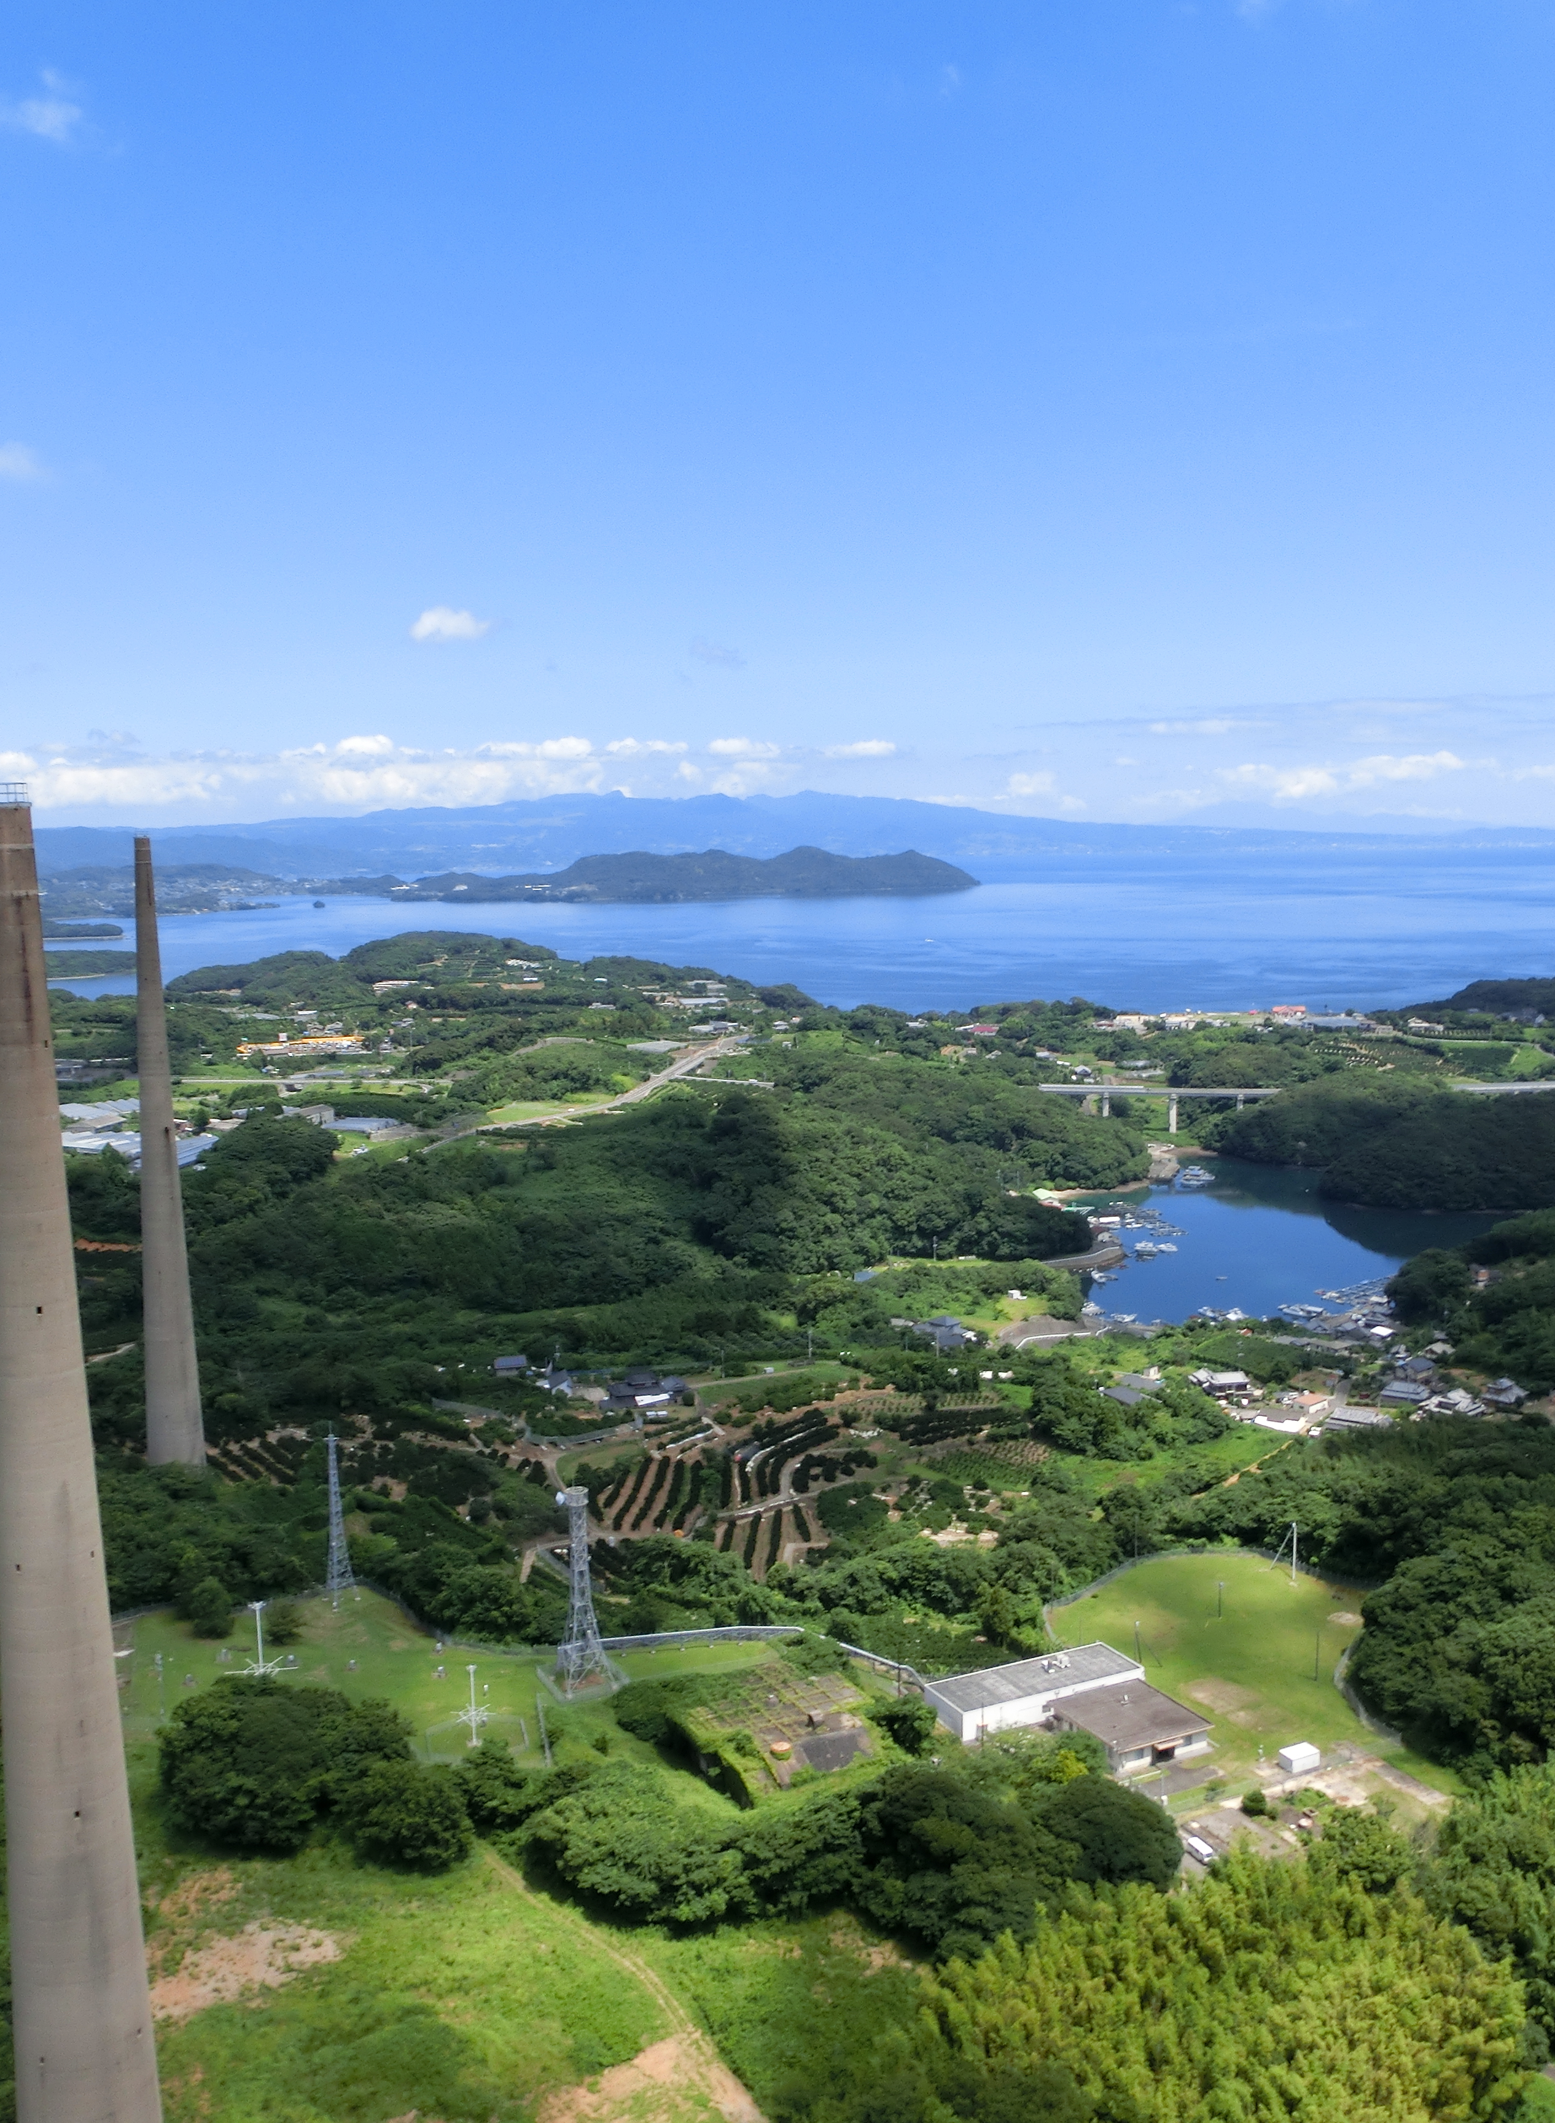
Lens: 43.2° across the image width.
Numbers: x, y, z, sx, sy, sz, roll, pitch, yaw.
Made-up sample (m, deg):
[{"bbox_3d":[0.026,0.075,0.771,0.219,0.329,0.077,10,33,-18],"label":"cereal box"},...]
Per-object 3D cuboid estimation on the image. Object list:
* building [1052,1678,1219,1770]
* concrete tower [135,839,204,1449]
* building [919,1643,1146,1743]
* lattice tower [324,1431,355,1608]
[{"bbox_3d":[51.553,97.230,287.969,16.400,3.500,17.600,-4,7,-26],"label":"building"},{"bbox_3d":[-128.033,21.192,407.579,12.200,135.600,12.200,-1,7,0],"label":"concrete tower"},{"bbox_3d":[39.196,95.605,298.261,32.000,4.500,10.900,-4,7,-26],"label":"building"},{"bbox_3d":[-76.946,79.701,343.644,4.500,30.600,4.500,-6,8,-34],"label":"lattice tower"}]

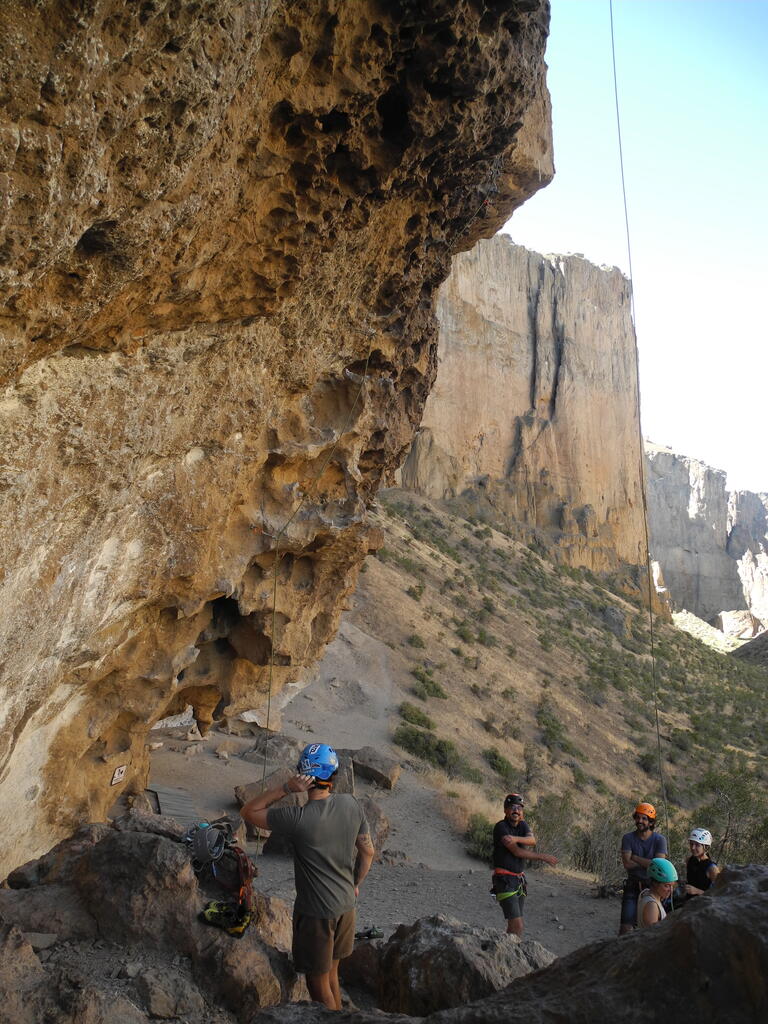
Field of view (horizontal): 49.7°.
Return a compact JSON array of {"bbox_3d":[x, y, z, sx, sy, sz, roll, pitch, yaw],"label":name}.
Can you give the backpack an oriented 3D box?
[{"bbox_3d":[-1.013,2.244,5.100,0.420,0.600,0.360,5,-14,-17],"label":"backpack"}]

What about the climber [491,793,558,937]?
[{"bbox_3d":[1.425,3.760,8.292,0.540,1.780,0.540,11,-16,-38],"label":"climber"}]

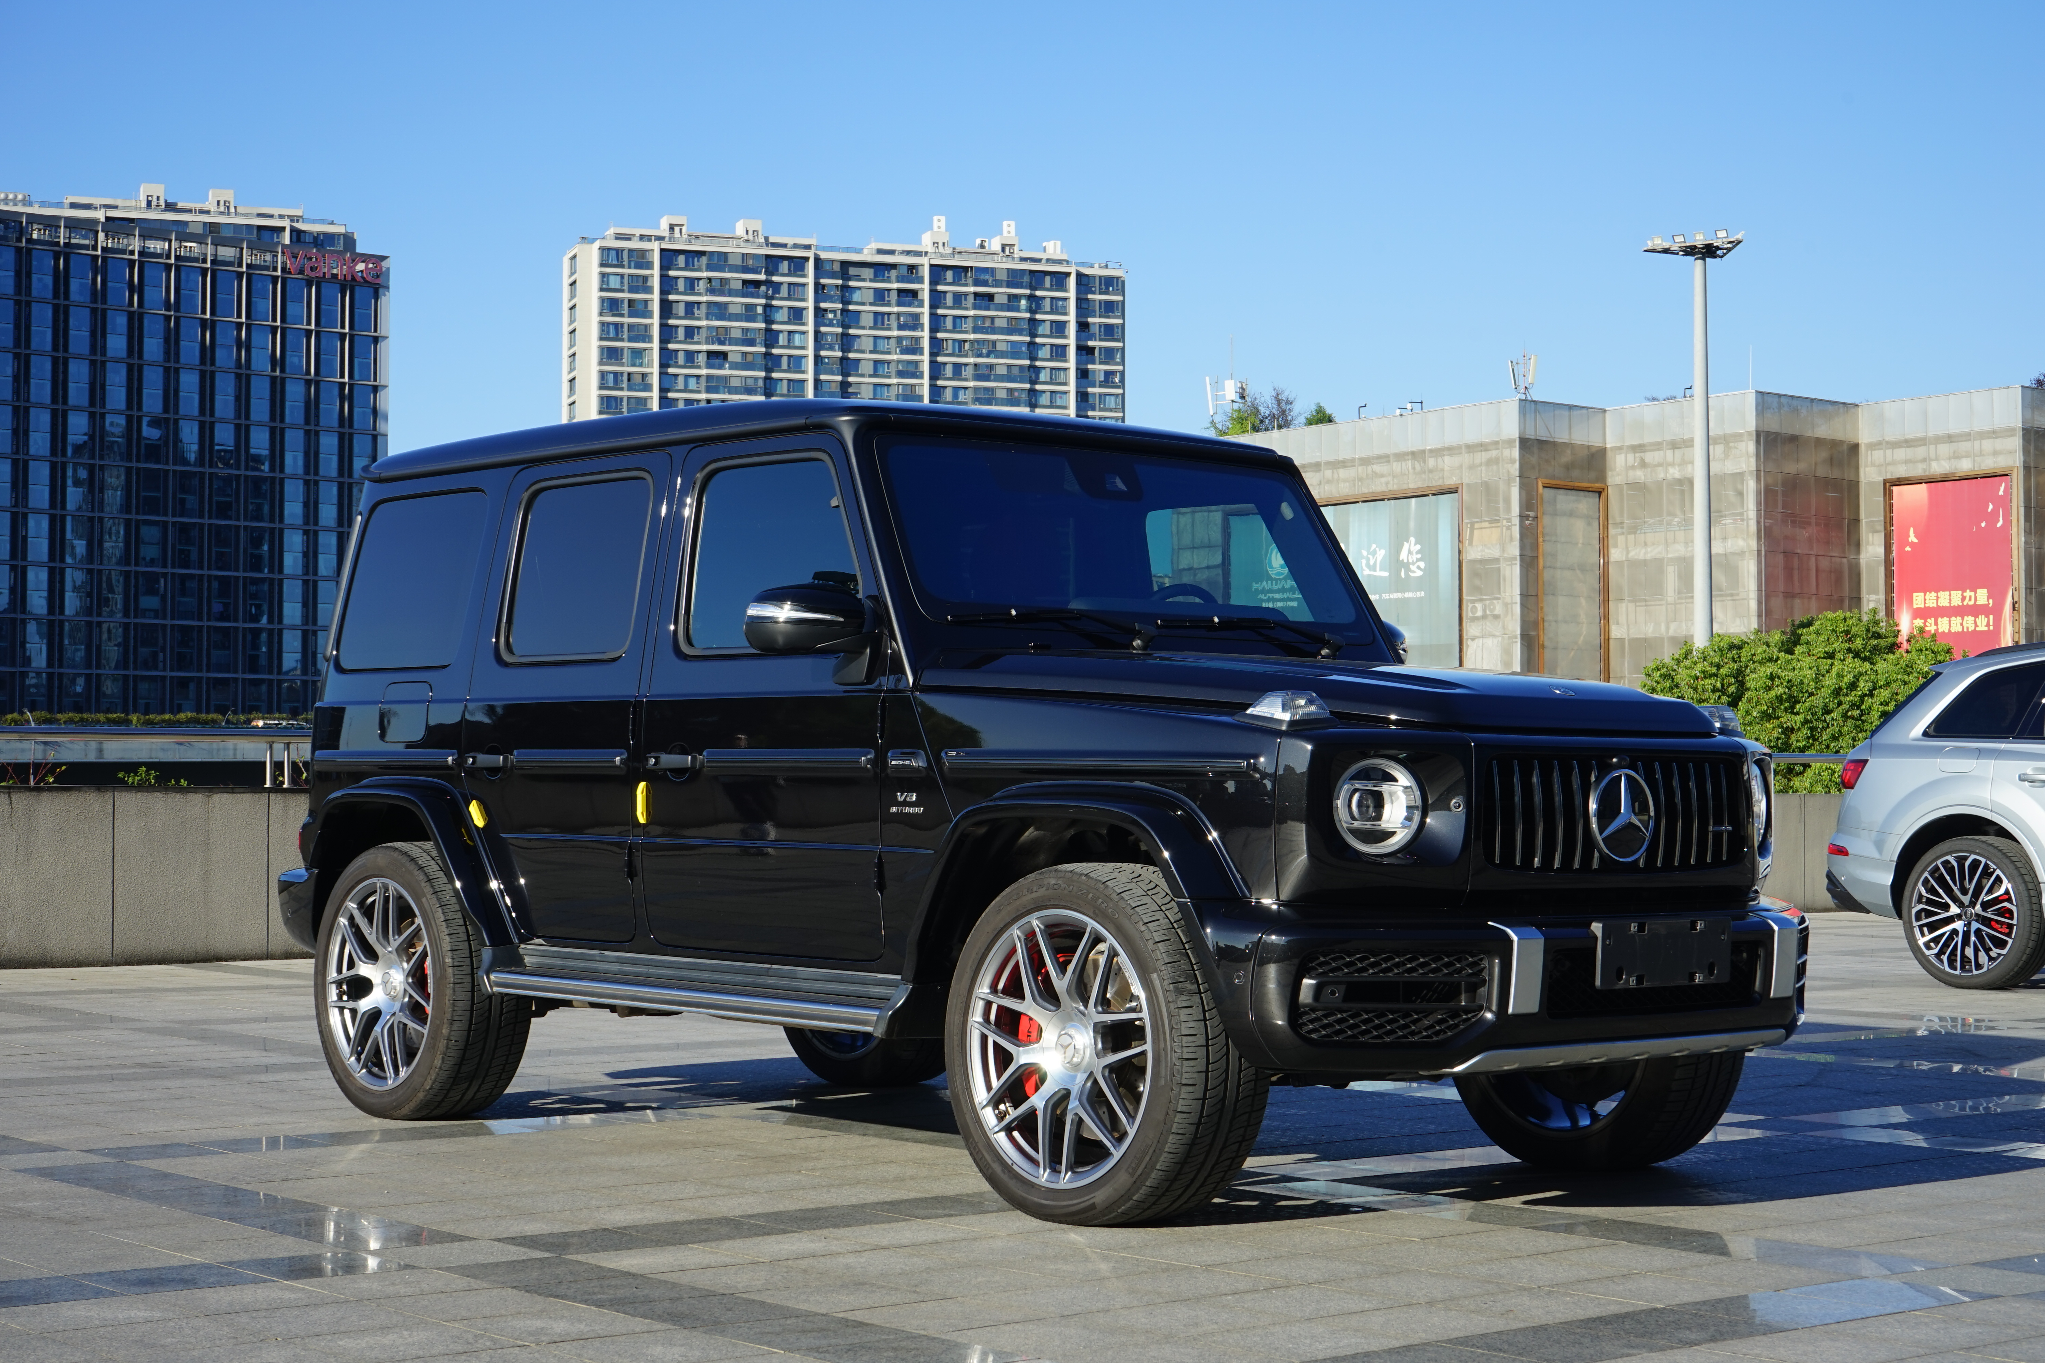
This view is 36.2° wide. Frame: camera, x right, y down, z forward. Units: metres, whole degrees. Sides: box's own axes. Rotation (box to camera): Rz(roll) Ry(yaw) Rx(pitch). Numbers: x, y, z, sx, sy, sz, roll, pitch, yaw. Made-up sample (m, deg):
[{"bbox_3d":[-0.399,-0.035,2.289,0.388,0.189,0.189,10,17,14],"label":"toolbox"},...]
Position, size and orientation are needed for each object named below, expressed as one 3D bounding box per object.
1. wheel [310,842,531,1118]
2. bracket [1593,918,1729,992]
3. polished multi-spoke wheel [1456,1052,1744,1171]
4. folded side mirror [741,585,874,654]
[{"bbox_3d":[-1.713,0.845,8.900,0.300,0.785,0.790,2,-3,-41],"label":"wheel"},{"bbox_3d":[1.354,0.574,6.628,0.450,0.145,0.035,2,-2,-41],"label":"bracket"},{"bbox_3d":[1.420,0.828,7.806,0.300,0.785,0.790,2,-3,-41],"label":"polished multi-spoke wheel"},{"bbox_3d":[-0.514,-0.158,7.382,0.160,0.170,0.300,2,-2,-41],"label":"folded side mirror"}]

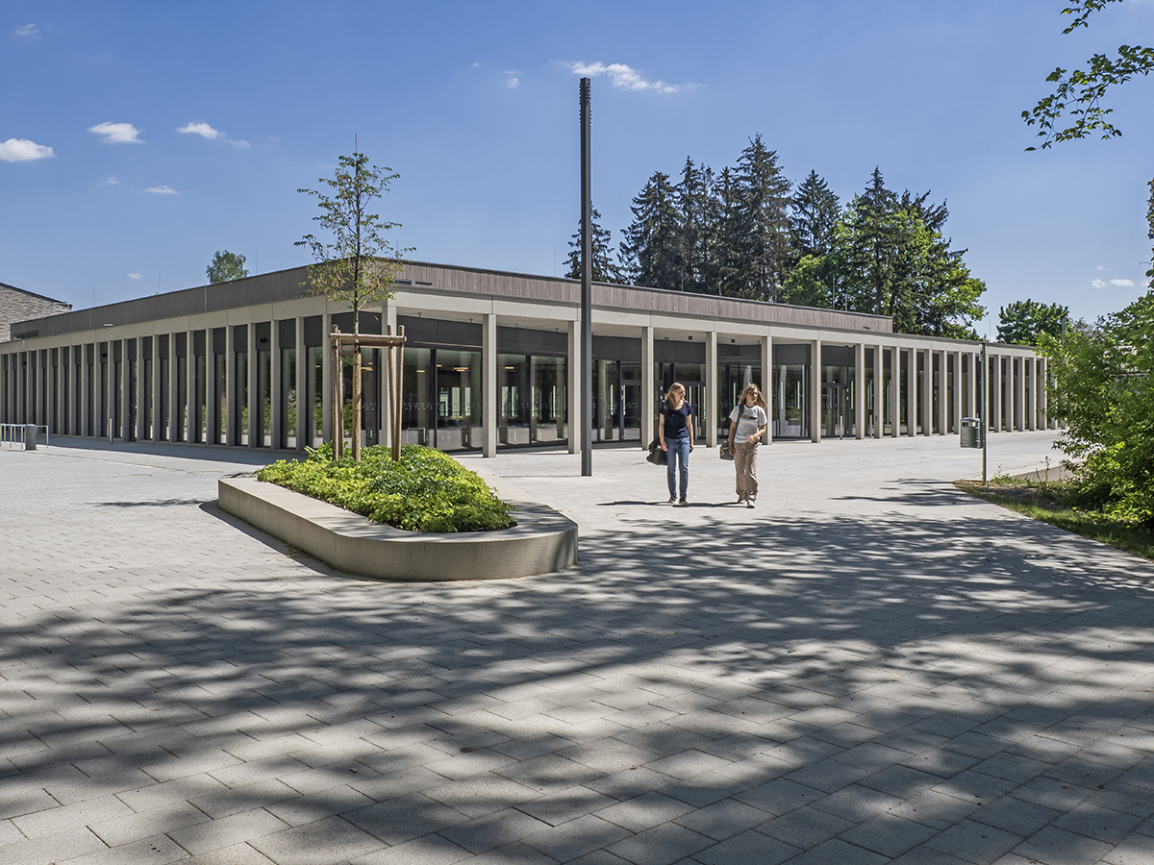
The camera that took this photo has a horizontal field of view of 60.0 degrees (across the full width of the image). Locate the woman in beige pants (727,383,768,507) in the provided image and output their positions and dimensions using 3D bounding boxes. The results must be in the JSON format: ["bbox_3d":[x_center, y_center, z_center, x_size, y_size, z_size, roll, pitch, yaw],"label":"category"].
[{"bbox_3d":[2.330,0.171,13.650,0.560,1.680,0.480,0,2,-5],"label":"woman in beige pants"}]

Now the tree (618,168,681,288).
[{"bbox_3d":[5.808,-10.846,80.000,5.400,20.000,5.400,0,2,0],"label":"tree"}]

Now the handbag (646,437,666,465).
[{"bbox_3d":[1.112,0.266,13.850,0.300,0.400,0.320,0,2,11],"label":"handbag"}]

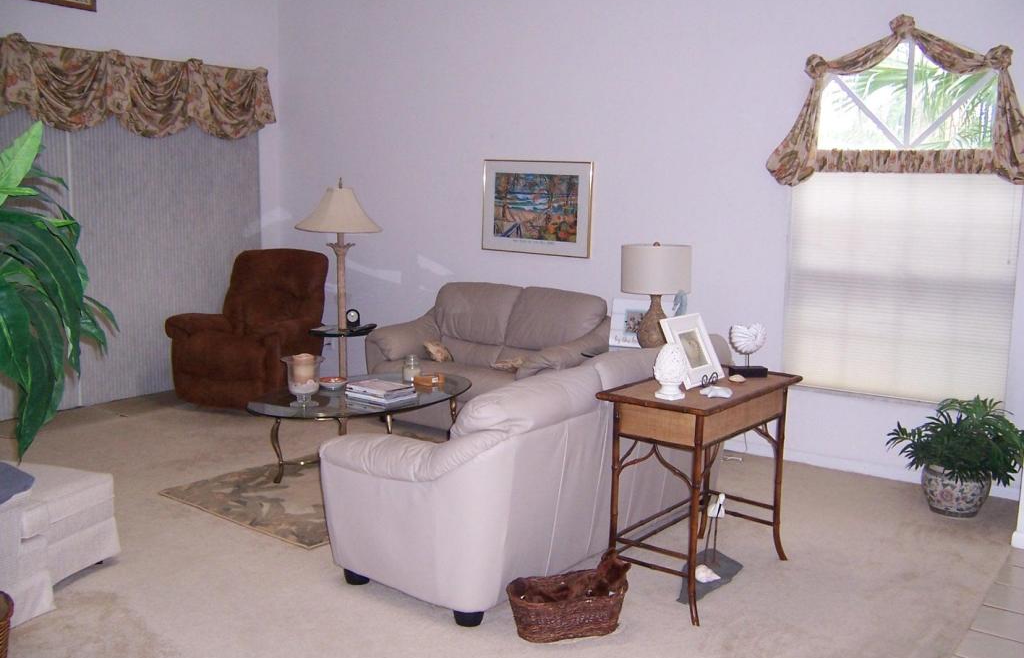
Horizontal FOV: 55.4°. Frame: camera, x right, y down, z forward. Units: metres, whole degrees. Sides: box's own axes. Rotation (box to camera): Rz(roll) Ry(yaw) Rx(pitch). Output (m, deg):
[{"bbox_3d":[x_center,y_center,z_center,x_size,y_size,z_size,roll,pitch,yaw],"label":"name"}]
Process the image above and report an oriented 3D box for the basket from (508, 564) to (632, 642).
[{"bbox_3d":[0.205,0.970,3.428,0.439,0.172,0.246,-1,9,-16],"label":"basket"}]

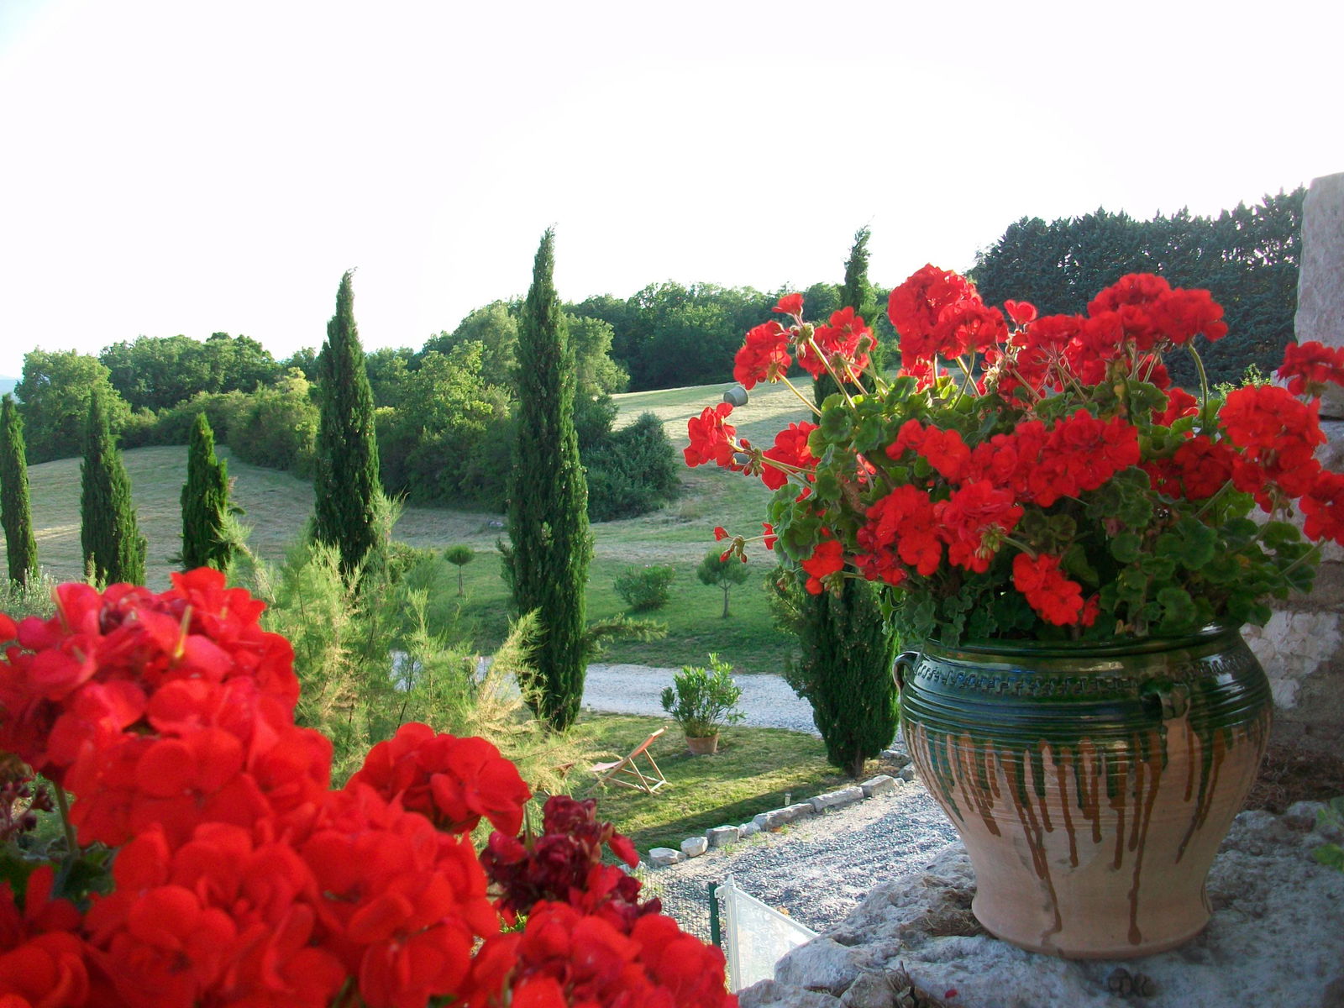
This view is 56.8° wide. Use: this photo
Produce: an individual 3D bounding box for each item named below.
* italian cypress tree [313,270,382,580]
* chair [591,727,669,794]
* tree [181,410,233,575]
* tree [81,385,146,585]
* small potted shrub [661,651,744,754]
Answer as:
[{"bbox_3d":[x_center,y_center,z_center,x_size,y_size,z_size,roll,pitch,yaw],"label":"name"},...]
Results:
[{"bbox_3d":[-9.427,-2.077,35.992,1.947,9.265,1.947,0,5,0],"label":"italian cypress tree"},{"bbox_3d":[-0.689,4.057,19.598,1.120,0.910,0.580,1,5,16],"label":"chair"},{"bbox_3d":[-13.601,0.125,36.047,1.554,5.567,1.554,0,5,0],"label":"tree"},{"bbox_3d":[-15.871,-0.228,35.061,1.778,6.242,1.778,0,5,0],"label":"tree"},{"bbox_3d":[0.538,3.449,21.518,1.455,1.777,1.382,0,5,0],"label":"small potted shrub"}]

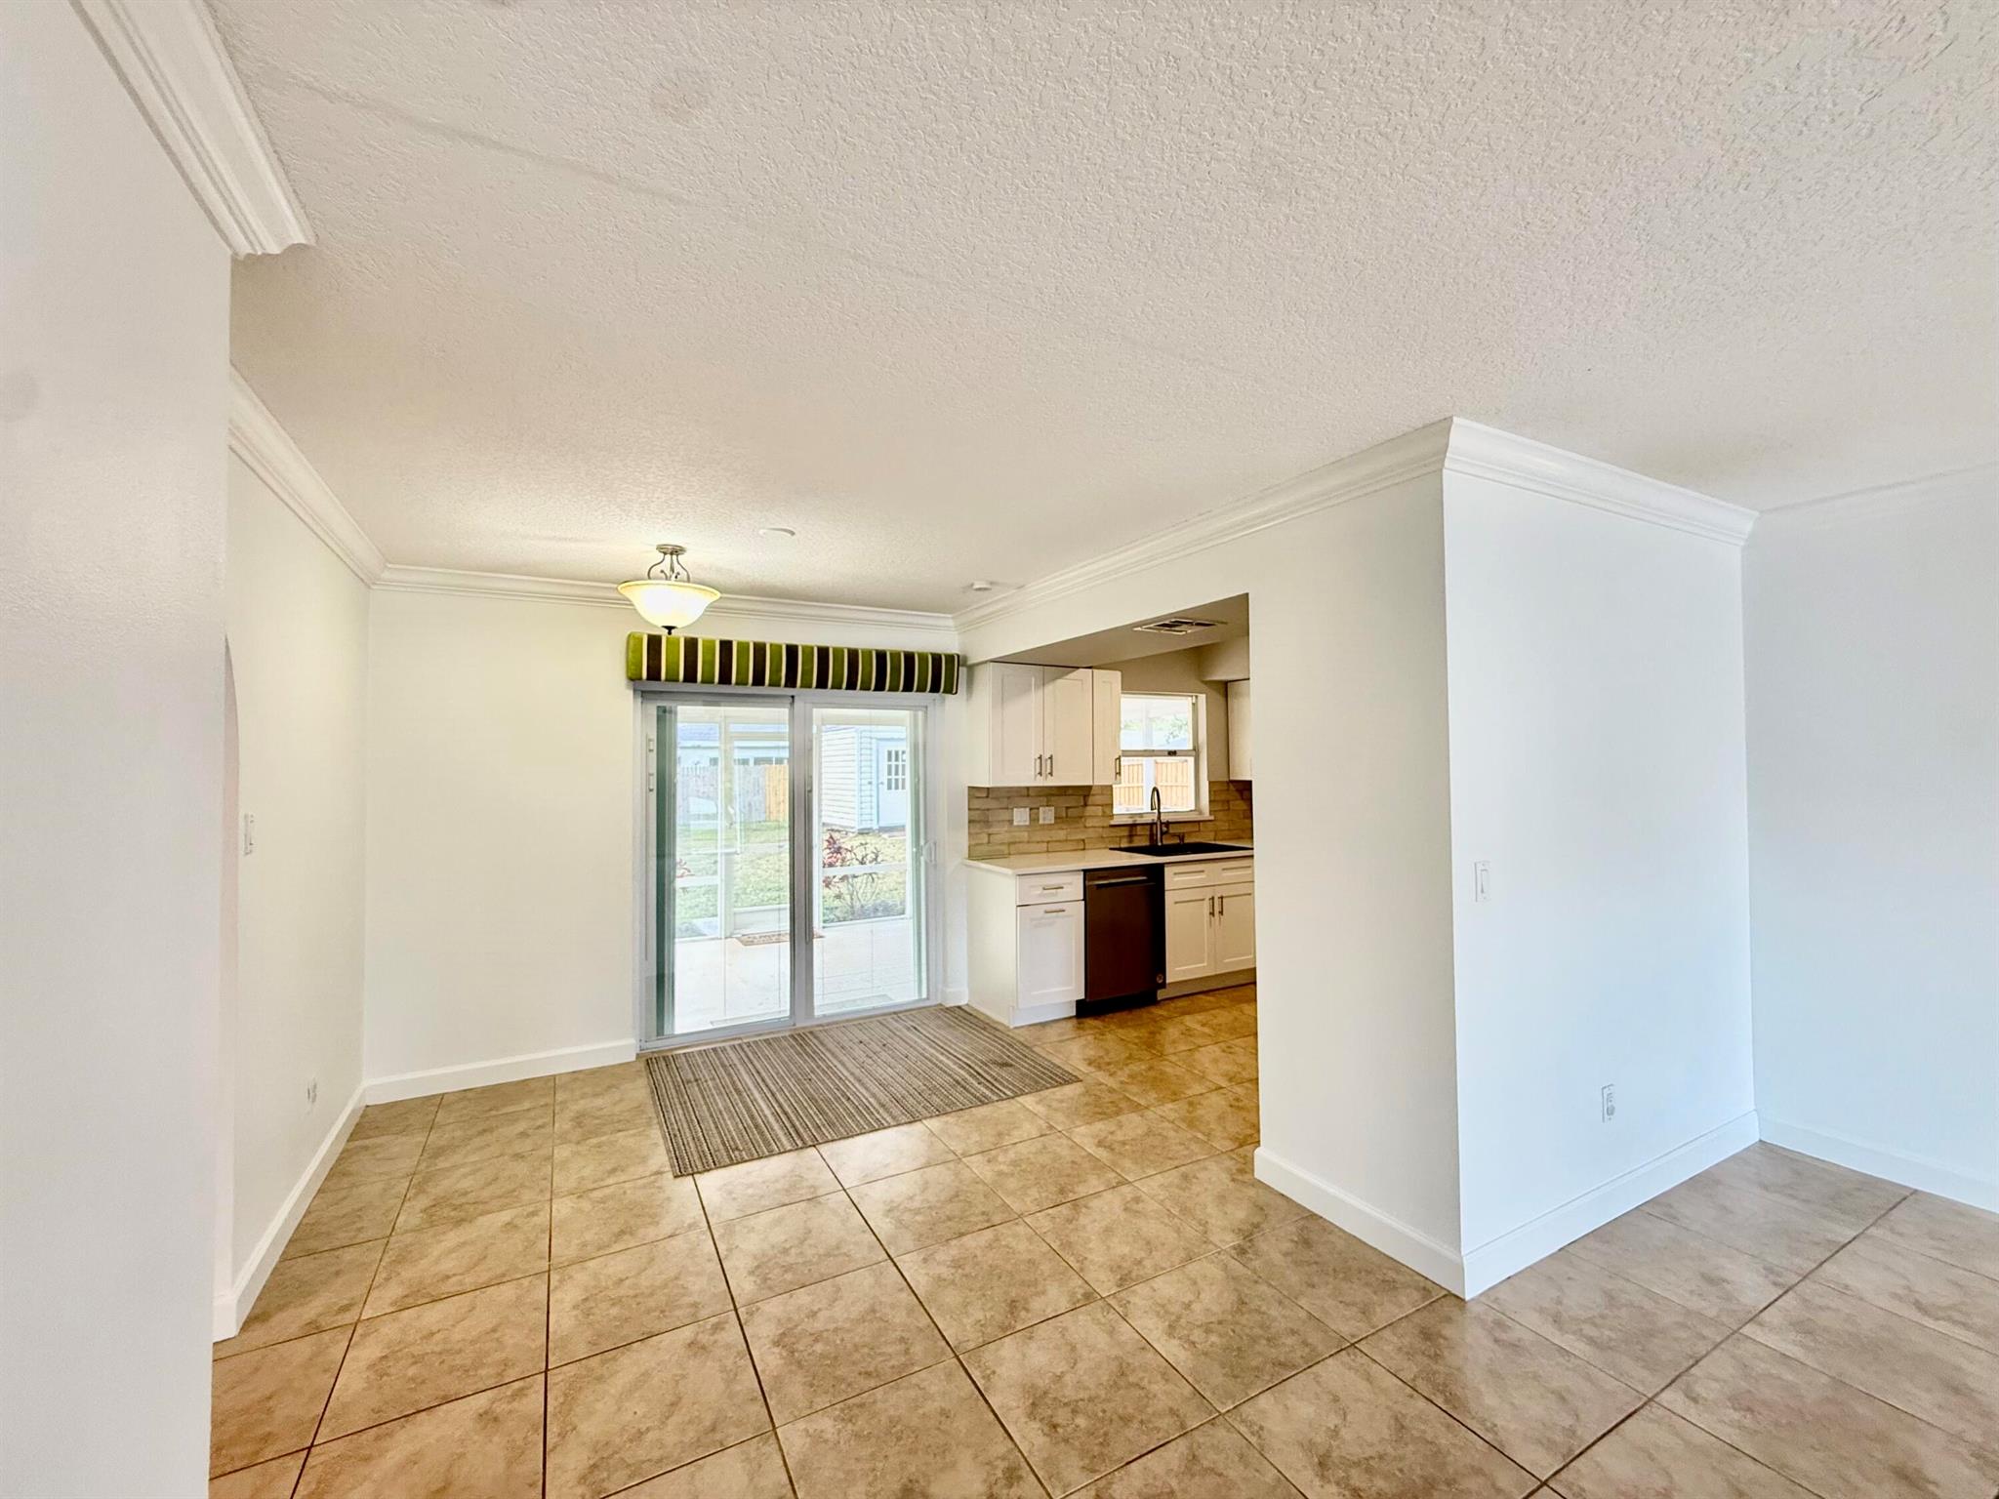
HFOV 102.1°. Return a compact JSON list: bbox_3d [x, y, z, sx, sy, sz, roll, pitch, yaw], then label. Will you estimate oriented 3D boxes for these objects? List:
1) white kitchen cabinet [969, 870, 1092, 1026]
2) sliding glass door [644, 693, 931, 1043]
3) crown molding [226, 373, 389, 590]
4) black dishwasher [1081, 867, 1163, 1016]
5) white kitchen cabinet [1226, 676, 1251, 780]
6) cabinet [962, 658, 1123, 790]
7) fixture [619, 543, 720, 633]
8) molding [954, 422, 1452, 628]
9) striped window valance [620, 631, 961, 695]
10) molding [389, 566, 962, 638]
[{"bbox_3d":[0.160,1.166,4.962,0.465,0.891,0.614,0,-1,-29],"label":"white kitchen cabinet"},{"bbox_3d":[-1.164,0.612,4.731,1.742,1.993,0.106,0,-1,-29],"label":"sliding glass door"},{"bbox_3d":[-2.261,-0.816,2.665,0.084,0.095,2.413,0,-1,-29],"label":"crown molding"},{"bbox_3d":[0.644,1.167,5.189,0.618,0.876,0.596,0,-1,-29],"label":"black dishwasher"},{"bbox_3d":[2.087,-0.141,6.221,0.572,0.759,0.316,0,-1,-29],"label":"white kitchen cabinet"},{"bbox_3d":[0.303,-0.145,5.243,0.983,0.759,0.321,0,-1,-29],"label":"cabinet"},{"bbox_3d":[-1.385,-0.674,3.413,0.420,0.374,0.420,0,-1,-29],"label":"fixture"},{"bbox_3d":[0.499,-0.827,3.659,0.109,0.089,3.272,0,-1,-29],"label":"molding"},{"bbox_3d":[-1.089,-0.462,4.570,1.853,0.242,0.146,0,-1,-29],"label":"striped window valance"},{"bbox_3d":[-1.547,-0.785,4.383,2.987,0.095,0.084,0,-1,-29],"label":"molding"}]

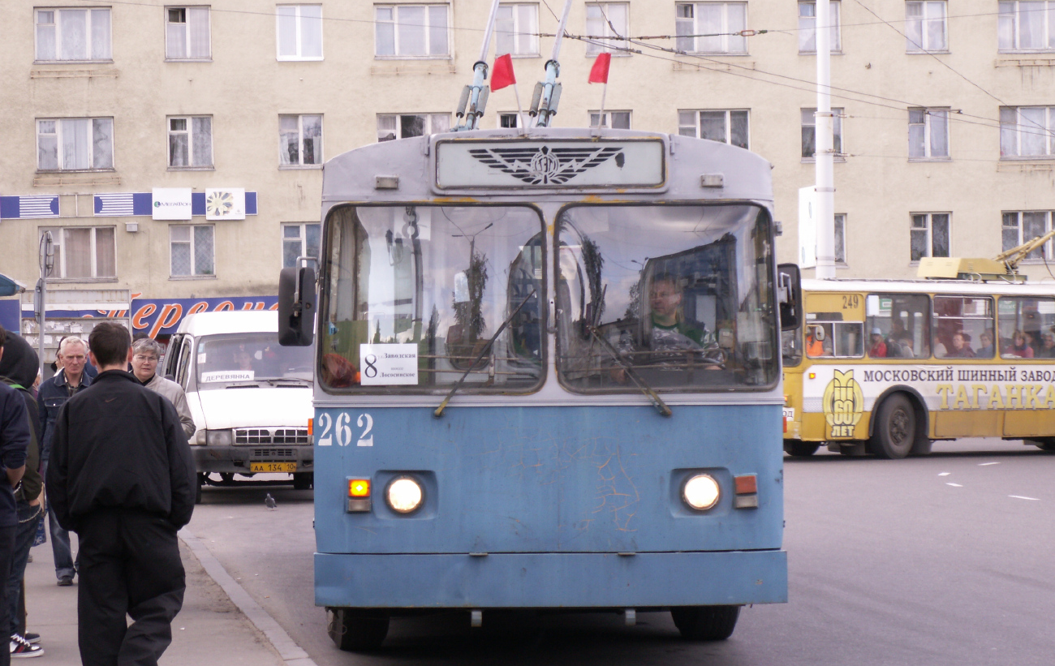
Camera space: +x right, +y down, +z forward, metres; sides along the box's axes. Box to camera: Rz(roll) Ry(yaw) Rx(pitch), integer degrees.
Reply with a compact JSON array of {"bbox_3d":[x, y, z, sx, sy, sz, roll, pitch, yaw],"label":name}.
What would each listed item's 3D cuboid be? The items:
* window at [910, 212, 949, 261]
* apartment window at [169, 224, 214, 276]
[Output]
[{"bbox_3d":[11.127,-2.633,90.648,1.200,1.420,0.150,-1,0,-8],"label":"window"},{"bbox_3d":[-8.741,-2.152,85.960,1.153,1.354,0.120,-1,0,-7],"label":"apartment window"}]

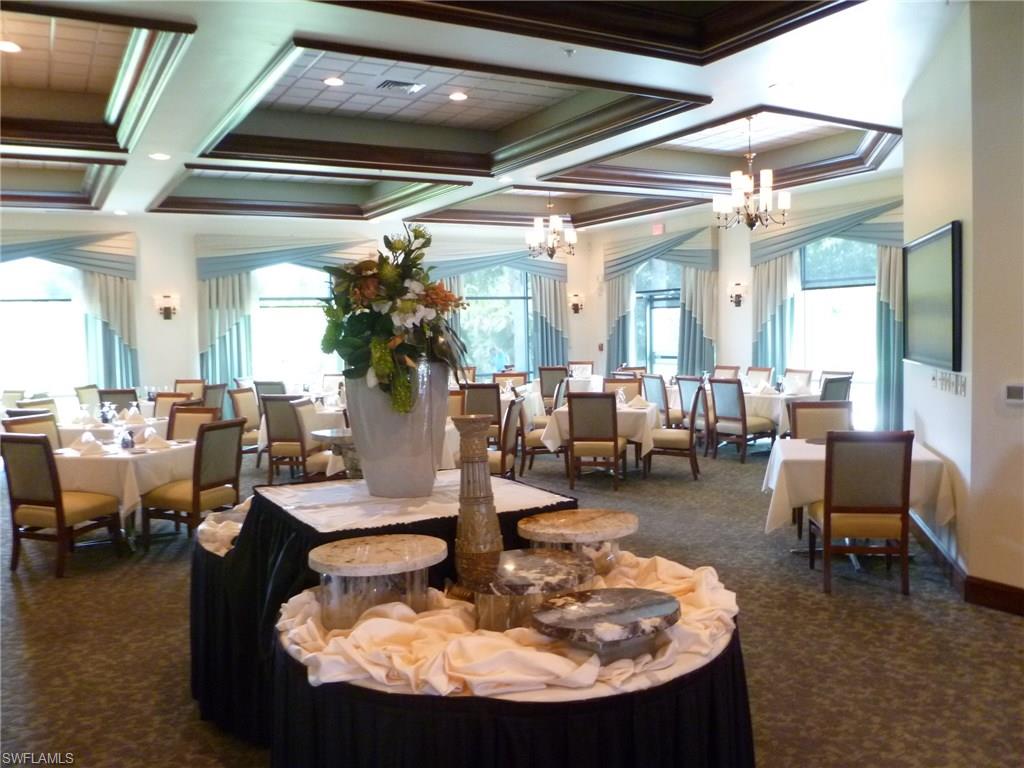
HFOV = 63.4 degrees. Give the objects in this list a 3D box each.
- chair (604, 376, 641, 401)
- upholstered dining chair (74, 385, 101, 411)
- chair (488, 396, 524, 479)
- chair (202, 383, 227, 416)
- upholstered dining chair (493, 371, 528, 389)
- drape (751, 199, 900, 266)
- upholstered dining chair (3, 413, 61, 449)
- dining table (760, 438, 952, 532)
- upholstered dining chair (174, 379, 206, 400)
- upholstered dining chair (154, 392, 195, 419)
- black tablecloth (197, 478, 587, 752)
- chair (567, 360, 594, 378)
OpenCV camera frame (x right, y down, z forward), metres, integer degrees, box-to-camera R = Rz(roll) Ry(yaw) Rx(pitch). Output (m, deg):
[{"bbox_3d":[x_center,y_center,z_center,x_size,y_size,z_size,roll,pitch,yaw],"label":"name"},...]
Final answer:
[{"bbox_3d":[1.245,0.458,9.669,0.520,0.980,0.600,0,4,18],"label":"chair"},{"bbox_3d":[-5.414,0.509,11.057,0.600,0.965,0.490,0,4,13],"label":"upholstered dining chair"},{"bbox_3d":[-0.188,0.614,7.812,0.600,0.965,0.490,0,4,13],"label":"chair"},{"bbox_3d":[-4.048,0.514,10.717,0.585,0.960,0.495,0,4,16],"label":"chair"},{"bbox_3d":[-0.068,0.349,11.458,0.490,0.965,0.600,-1,4,12],"label":"upholstered dining chair"},{"bbox_3d":[3.963,-1.867,10.265,0.200,0.640,2.580,-4,5,-29],"label":"drape"},{"bbox_3d":[-3.855,0.770,7.072,0.580,0.965,0.490,0,4,14],"label":"upholstered dining chair"},{"bbox_3d":[2.288,0.647,5.552,1.080,0.430,1.080,-1,4,13],"label":"dining table"},{"bbox_3d":[-4.763,0.437,11.836,0.490,0.965,0.600,0,4,16],"label":"upholstered dining chair"},{"bbox_3d":[-3.971,0.598,9.327,0.490,0.965,0.600,0,4,16],"label":"upholstered dining chair"},{"bbox_3d":[-0.585,0.924,3.456,1.200,1.000,1.300,-4,5,-29],"label":"black tablecloth"},{"bbox_3d":[1.146,0.126,14.515,0.520,0.980,0.600,0,4,23],"label":"chair"}]

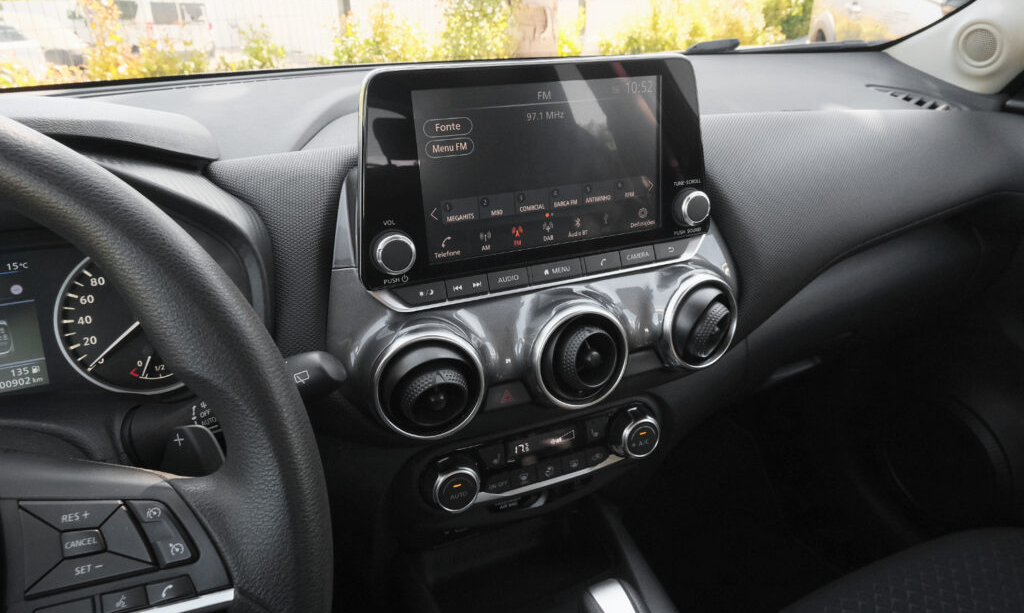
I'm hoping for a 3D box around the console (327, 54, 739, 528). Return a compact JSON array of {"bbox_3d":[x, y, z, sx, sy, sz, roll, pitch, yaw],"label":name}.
[{"bbox_3d":[0.025,-0.002,0.478,0.292,0.334,0.135,-11,27,-22],"label":"console"}]

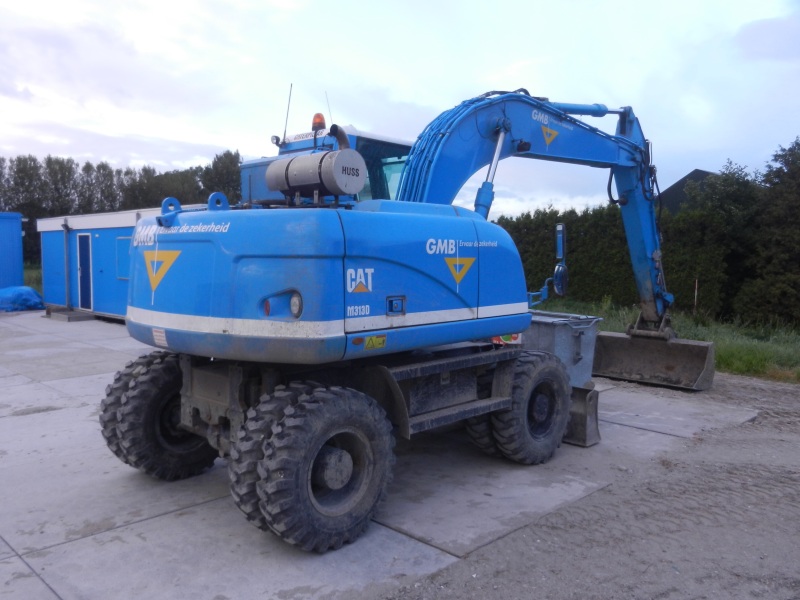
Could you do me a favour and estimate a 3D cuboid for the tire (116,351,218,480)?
[{"bbox_3d":[-1.890,1.001,5.769,0.275,1.050,1.050,5,6,43],"label":"tire"}]

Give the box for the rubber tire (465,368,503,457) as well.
[{"bbox_3d":[1.027,0.994,6.503,0.275,1.050,1.050,5,6,43],"label":"rubber tire"}]

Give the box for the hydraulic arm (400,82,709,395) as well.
[{"bbox_3d":[2.021,-0.534,8.499,1.800,3.840,6.150,4,6,44],"label":"hydraulic arm"}]

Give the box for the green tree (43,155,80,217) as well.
[{"bbox_3d":[-30.382,-7.923,60.363,3.600,10.230,3.600,-1,5,-27],"label":"green tree"}]

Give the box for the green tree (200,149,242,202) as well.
[{"bbox_3d":[-14.151,-7.242,55.358,4.200,10.080,4.200,0,4,-14],"label":"green tree"}]

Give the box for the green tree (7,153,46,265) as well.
[{"bbox_3d":[-32.399,-7.649,58.352,3.700,9.910,3.700,-1,5,-29],"label":"green tree"}]

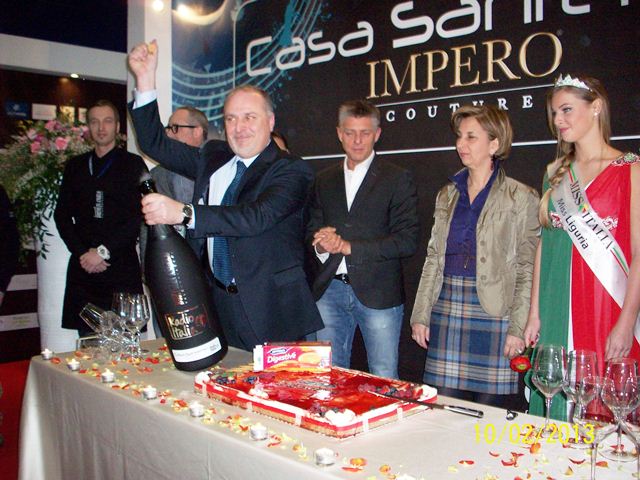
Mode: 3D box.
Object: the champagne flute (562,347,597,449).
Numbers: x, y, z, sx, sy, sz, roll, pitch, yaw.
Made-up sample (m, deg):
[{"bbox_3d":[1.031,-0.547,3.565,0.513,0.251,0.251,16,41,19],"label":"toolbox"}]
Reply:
[{"bbox_3d":[0.603,0.367,1.577,0.083,0.213,0.083,0,4,0],"label":"champagne flute"}]

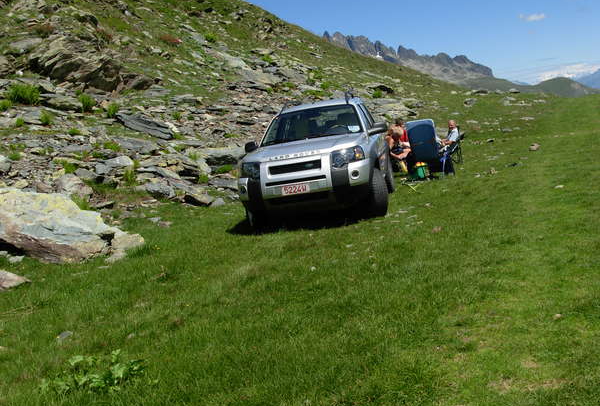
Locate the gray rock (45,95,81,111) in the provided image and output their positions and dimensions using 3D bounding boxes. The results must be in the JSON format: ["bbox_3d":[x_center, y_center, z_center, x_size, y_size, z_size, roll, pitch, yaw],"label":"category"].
[{"bbox_3d":[-5.589,-2.365,15.500,0.830,0.340,0.600,-6,9,-19],"label":"gray rock"}]

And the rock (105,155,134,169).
[{"bbox_3d":[-3.316,-0.762,12.100,0.540,0.220,0.380,0,9,0],"label":"rock"}]

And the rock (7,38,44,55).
[{"bbox_3d":[-8.126,-4.663,19.500,0.986,0.420,0.750,-6,9,-21],"label":"rock"}]

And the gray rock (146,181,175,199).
[{"bbox_3d":[-2.496,-0.240,11.700,0.522,0.300,0.420,-5,9,-12],"label":"gray rock"}]

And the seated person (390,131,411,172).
[{"bbox_3d":[2.069,-1.092,13.700,0.650,0.920,0.500,7,11,36],"label":"seated person"}]

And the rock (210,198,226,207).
[{"bbox_3d":[-1.398,-0.009,11.300,0.270,0.130,0.200,0,9,0],"label":"rock"}]

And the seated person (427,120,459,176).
[{"bbox_3d":[3.094,-1.183,14.300,0.800,1.150,0.580,-4,10,-23],"label":"seated person"}]

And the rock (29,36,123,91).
[{"bbox_3d":[-6.067,-3.770,17.800,2.500,1.300,1.500,-1,9,-9],"label":"rock"}]

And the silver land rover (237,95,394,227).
[{"bbox_3d":[0.379,-0.763,10.066,1.880,1.730,4.430,-6,7,13],"label":"silver land rover"}]

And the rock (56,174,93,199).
[{"bbox_3d":[-3.800,-0.278,11.100,0.595,0.370,0.480,-6,9,-19],"label":"rock"}]

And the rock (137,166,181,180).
[{"bbox_3d":[-2.642,-0.551,12.300,0.805,0.230,0.500,-5,9,-12],"label":"rock"}]

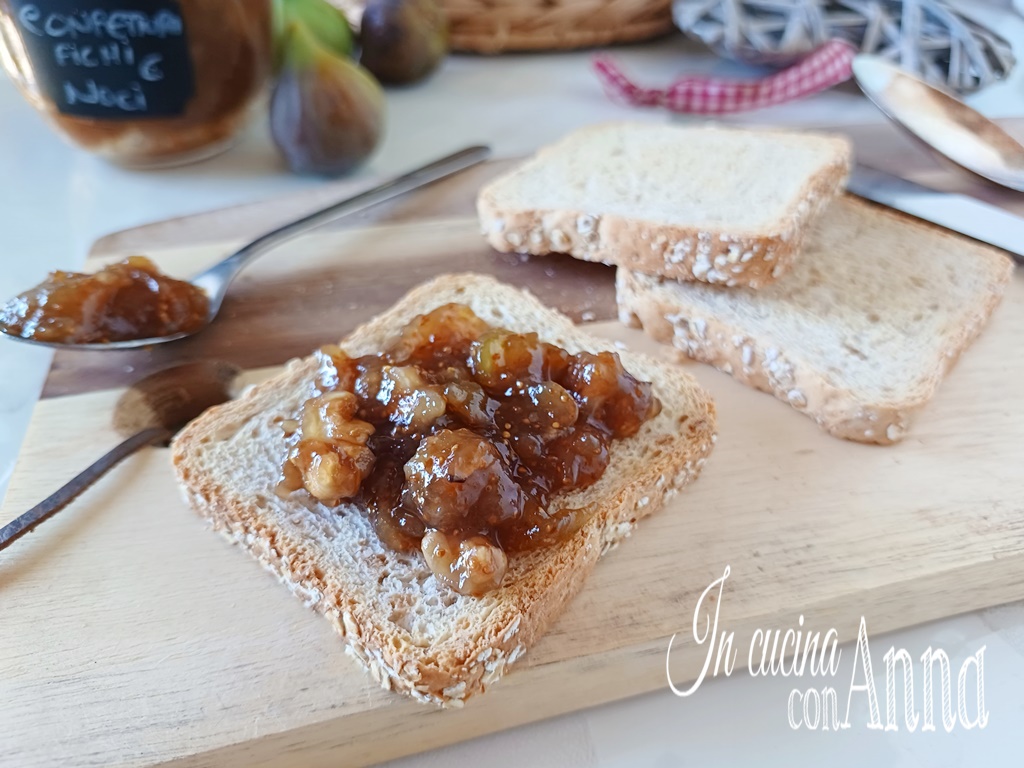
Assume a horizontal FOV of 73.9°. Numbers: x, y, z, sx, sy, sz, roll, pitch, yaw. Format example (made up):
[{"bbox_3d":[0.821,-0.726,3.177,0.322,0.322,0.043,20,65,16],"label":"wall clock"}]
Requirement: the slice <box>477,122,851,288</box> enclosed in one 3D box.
[{"bbox_3d":[0.052,-0.066,0.230,0.096,0.015,0.093,16,41,26],"label":"slice"}]

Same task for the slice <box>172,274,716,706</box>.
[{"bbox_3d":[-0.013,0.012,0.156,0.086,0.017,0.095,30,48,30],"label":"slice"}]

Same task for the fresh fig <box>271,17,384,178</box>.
[{"bbox_3d":[-0.090,-0.134,0.322,0.052,0.068,0.052,-9,39,7],"label":"fresh fig"}]

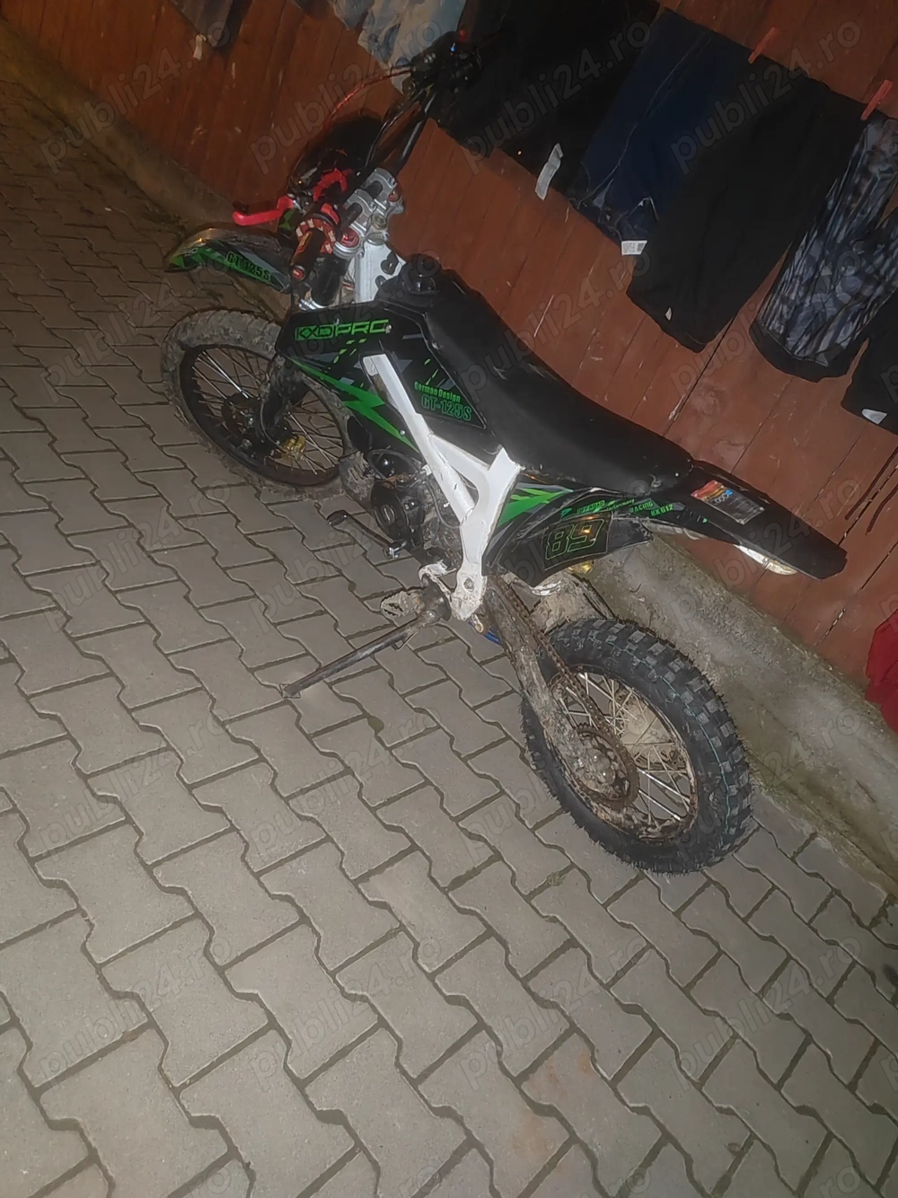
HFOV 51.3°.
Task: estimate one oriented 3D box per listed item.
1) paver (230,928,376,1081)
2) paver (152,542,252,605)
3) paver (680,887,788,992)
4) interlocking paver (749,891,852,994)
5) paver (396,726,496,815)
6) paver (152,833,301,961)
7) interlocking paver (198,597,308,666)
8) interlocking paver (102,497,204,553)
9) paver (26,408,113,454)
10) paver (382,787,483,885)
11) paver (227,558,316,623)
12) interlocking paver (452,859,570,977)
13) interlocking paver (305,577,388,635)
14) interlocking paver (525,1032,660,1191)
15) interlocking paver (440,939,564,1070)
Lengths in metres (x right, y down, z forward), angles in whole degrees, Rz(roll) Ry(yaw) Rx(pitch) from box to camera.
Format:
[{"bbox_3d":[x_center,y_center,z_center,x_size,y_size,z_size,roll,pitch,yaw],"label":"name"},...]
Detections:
[{"bbox_3d":[-0.233,0.621,1.423,0.199,0.060,0.163,43,35,25],"label":"paver"},{"bbox_3d":[-0.568,-0.037,2.124,0.197,0.060,0.162,43,34,25],"label":"paver"},{"bbox_3d":[0.568,0.702,1.904,0.198,0.060,0.163,43,35,25],"label":"paver"},{"bbox_3d":[0.720,0.730,1.952,0.197,0.060,0.162,43,34,26],"label":"interlocking paver"},{"bbox_3d":[-0.015,0.382,1.953,0.198,0.066,0.164,43,35,25],"label":"paver"},{"bbox_3d":[-0.366,0.495,1.511,0.199,0.060,0.163,43,35,25],"label":"paver"},{"bbox_3d":[-0.440,0.093,2.061,0.198,0.060,0.163,43,35,25],"label":"interlocking paver"},{"bbox_3d":[-0.704,-0.157,2.214,0.197,0.060,0.162,43,34,26],"label":"interlocking paver"},{"bbox_3d":[-0.970,-0.404,2.375,0.197,0.060,0.162,43,34,25],"label":"paver"},{"bbox_3d":[-0.040,0.463,1.778,0.197,0.060,0.162,43,34,26],"label":"paver"},{"bbox_3d":[-0.422,0.000,2.191,0.197,0.060,0.162,43,34,26],"label":"paver"},{"bbox_3d":[0.101,0.601,1.713,0.198,0.066,0.164,43,35,25],"label":"interlocking paver"},{"bbox_3d":[-0.263,0.038,2.280,0.198,0.066,0.164,43,35,25],"label":"interlocking paver"},{"bbox_3d":[0.215,0.818,1.468,0.198,0.060,0.163,43,35,25],"label":"interlocking paver"},{"bbox_3d":[0.076,0.678,1.540,0.197,0.060,0.162,43,34,26],"label":"interlocking paver"}]

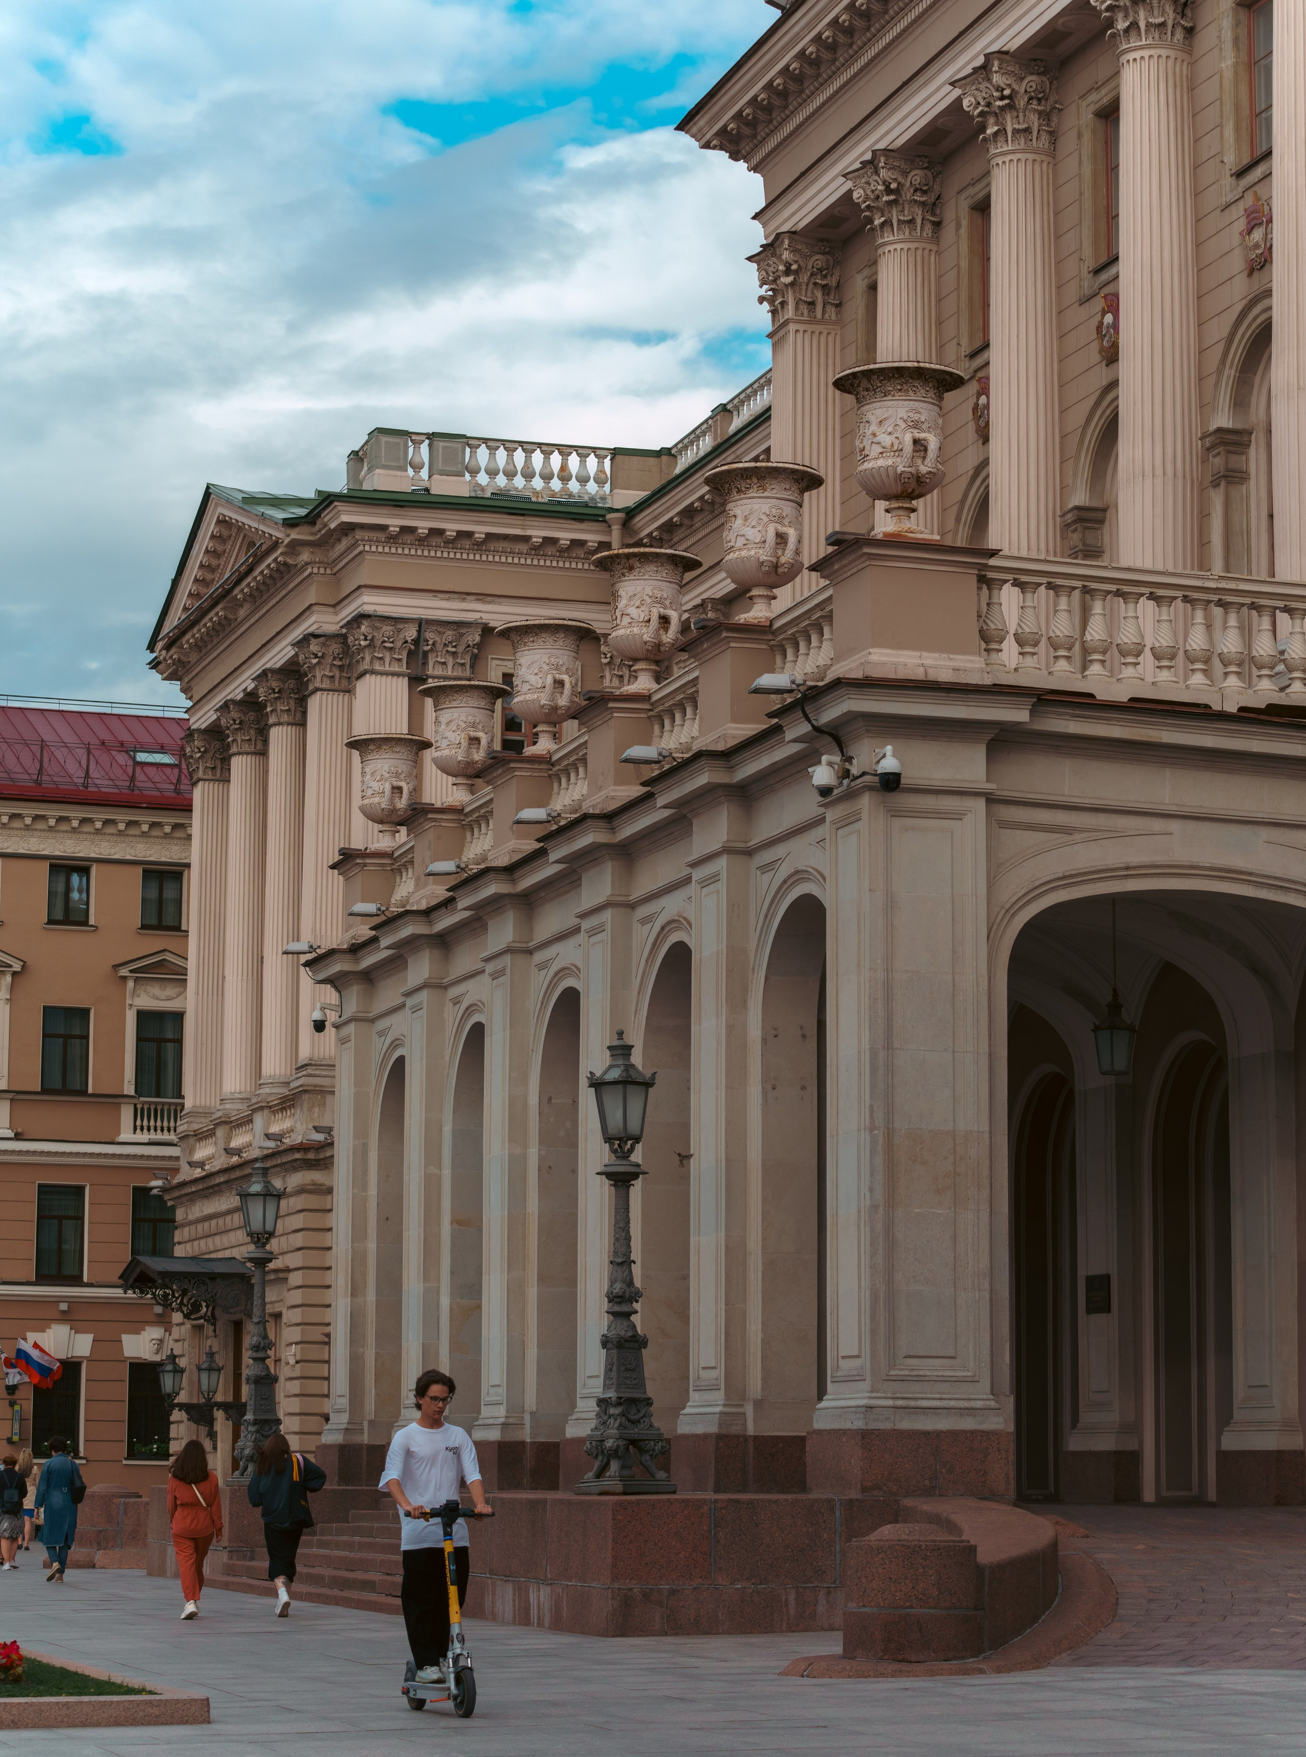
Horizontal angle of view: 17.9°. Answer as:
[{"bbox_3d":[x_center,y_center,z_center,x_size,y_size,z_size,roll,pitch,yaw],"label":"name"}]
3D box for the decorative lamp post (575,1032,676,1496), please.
[{"bbox_3d":[-0.236,3.461,37.389,0.740,4.180,0.740,3,-8,-17],"label":"decorative lamp post"}]

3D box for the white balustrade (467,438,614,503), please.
[{"bbox_3d":[-2.334,-8.248,84.054,3.100,1.300,0.420,3,-9,-17],"label":"white balustrade"}]

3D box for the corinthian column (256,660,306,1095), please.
[{"bbox_3d":[-8.360,0.152,93.737,1.220,9.650,1.220,3,-9,-17],"label":"corinthian column"}]

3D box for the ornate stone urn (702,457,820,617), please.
[{"bbox_3d":[1.119,-3.241,41.567,1.220,1.630,1.220,0,-8,0],"label":"ornate stone urn"}]

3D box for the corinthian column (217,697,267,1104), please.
[{"bbox_3d":[-9.597,0.708,97.606,1.220,9.650,1.220,3,-9,-17],"label":"corinthian column"}]

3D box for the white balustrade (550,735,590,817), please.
[{"bbox_3d":[-0.643,-1.079,46.454,0.380,1.050,2.700,3,-8,-17],"label":"white balustrade"}]

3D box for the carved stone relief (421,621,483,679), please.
[{"bbox_3d":[-4.250,-4.821,88.168,1.400,1.280,0.500,3,-9,-17],"label":"carved stone relief"}]

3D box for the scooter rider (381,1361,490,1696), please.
[{"bbox_3d":[-1.220,3.659,23.327,0.580,1.767,0.550,3,-9,-17],"label":"scooter rider"}]

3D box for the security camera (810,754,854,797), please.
[{"bbox_3d":[1.586,-0.892,36.292,0.420,0.390,0.270,3,-8,-17],"label":"security camera"}]

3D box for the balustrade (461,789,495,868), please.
[{"bbox_3d":[-1.720,-0.471,49.589,0.400,1.200,2.800,3,-9,-17],"label":"balustrade"}]

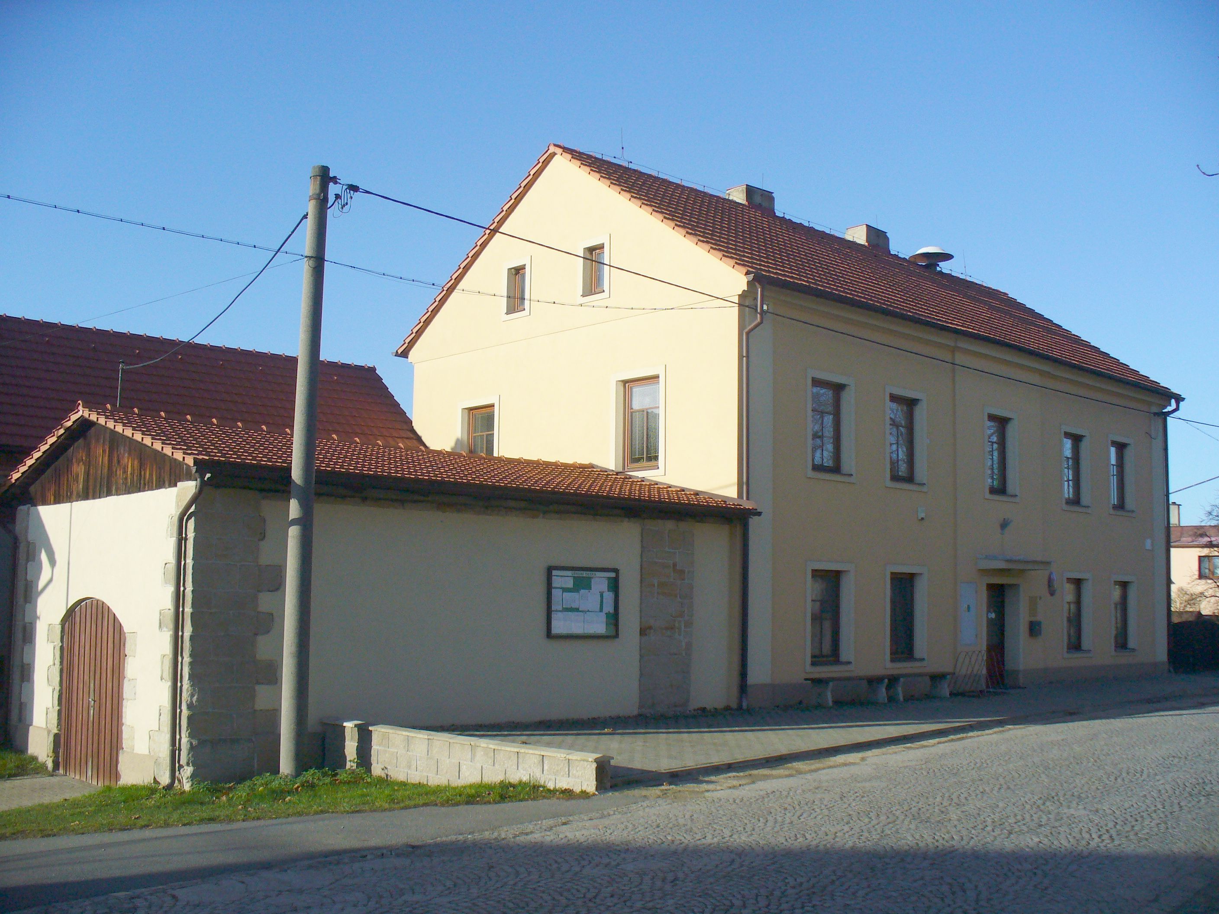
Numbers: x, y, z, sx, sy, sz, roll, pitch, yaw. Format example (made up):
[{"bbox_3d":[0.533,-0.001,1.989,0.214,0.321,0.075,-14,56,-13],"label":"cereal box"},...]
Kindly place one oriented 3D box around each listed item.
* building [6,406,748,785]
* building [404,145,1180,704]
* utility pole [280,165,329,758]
[{"bbox_3d":[-3.629,2.006,20.166,9.244,4.723,7.285,7,-8,-42],"label":"building"},{"bbox_3d":[4.843,-0.131,29.873,16.278,10.329,10.149,7,-8,-42],"label":"building"},{"bbox_3d":[-3.527,0.143,15.152,0.330,7.174,0.330,7,-8,-42],"label":"utility pole"}]

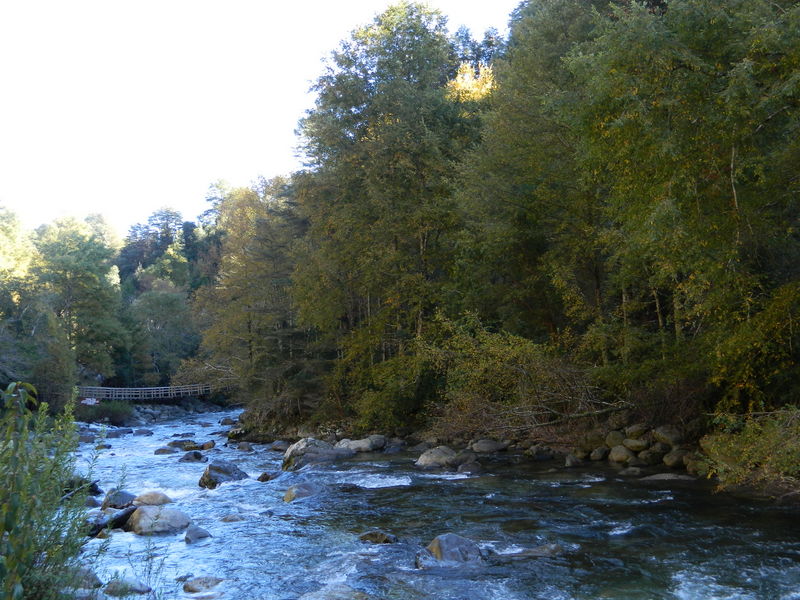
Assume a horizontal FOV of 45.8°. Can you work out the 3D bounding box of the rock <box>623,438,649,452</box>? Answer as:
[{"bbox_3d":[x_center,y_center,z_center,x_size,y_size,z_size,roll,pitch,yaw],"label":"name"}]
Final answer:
[{"bbox_3d":[6.587,4.069,26.500,0.700,0.380,0.480,-1,-5,16],"label":"rock"}]

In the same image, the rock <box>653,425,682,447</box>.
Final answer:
[{"bbox_3d":[7.580,3.833,26.800,0.790,0.560,0.620,-1,-5,16],"label":"rock"}]

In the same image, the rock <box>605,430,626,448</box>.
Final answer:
[{"bbox_3d":[6.081,3.946,26.800,0.550,0.480,0.480,-1,-5,16],"label":"rock"}]

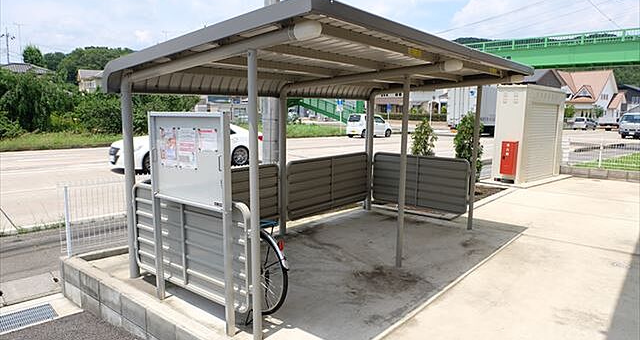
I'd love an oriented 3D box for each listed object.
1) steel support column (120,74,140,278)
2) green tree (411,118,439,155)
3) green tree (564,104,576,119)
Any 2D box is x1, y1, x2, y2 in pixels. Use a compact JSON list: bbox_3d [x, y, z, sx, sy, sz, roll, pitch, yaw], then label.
[{"bbox_3d":[-1.723,0.080,3.893,0.089,1.882,0.089,7,10,40],"label":"steel support column"},{"bbox_3d":[2.031,-0.268,8.162,0.550,1.450,0.550,7,10,39],"label":"green tree"},{"bbox_3d":[31.724,-7.244,54.000,1.450,2.250,1.450,5,9,30],"label":"green tree"}]

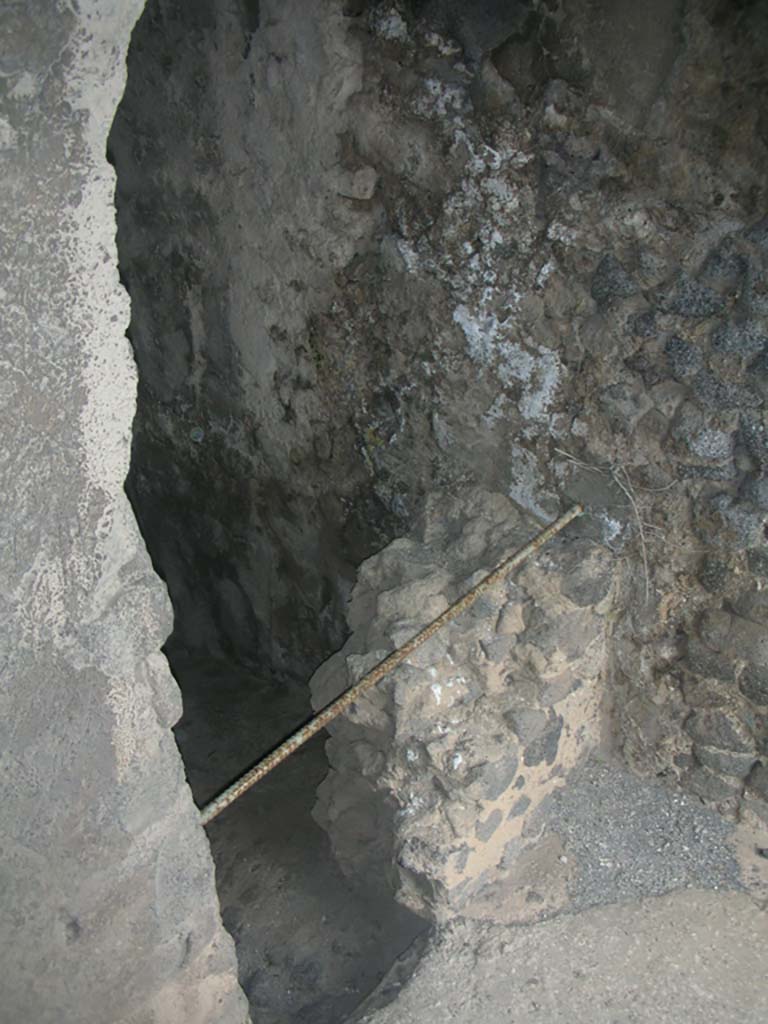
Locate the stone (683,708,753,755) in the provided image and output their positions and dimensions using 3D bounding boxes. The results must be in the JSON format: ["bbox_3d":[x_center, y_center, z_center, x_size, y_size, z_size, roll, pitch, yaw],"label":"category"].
[{"bbox_3d":[0.654,0.412,1.993,0.130,0.092,0.080,21,36,34],"label":"stone"}]

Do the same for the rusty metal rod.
[{"bbox_3d":[0.066,0.212,1.755,0.018,0.018,1.106,20,36,33],"label":"rusty metal rod"}]

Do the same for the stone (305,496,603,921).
[{"bbox_3d":[0.122,0.342,2.012,0.360,0.520,0.530,21,36,34],"label":"stone"}]

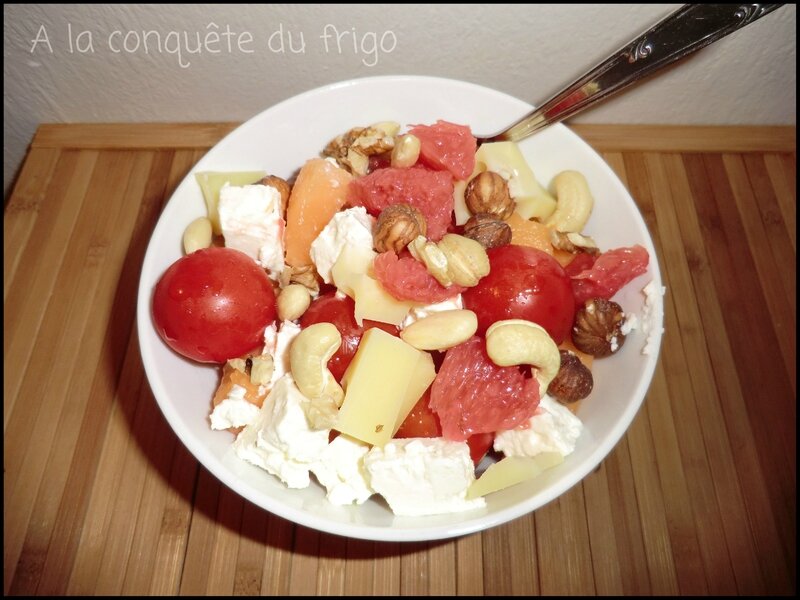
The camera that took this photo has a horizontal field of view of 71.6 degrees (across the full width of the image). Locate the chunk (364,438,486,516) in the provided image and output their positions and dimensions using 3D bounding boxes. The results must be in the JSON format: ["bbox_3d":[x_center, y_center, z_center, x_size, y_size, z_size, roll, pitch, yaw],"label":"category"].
[{"bbox_3d":[0.007,0.047,0.149,0.030,0.018,0.018,3,64,1],"label":"chunk"}]

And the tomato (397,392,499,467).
[{"bbox_3d":[0.013,0.033,0.155,0.029,0.027,0.029,0,64,0],"label":"tomato"}]

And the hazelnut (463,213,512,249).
[{"bbox_3d":[0.027,-0.023,0.173,0.015,0.014,0.015,0,64,0],"label":"hazelnut"}]

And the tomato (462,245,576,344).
[{"bbox_3d":[0.032,0.001,0.151,0.032,0.031,0.032,0,64,1],"label":"tomato"}]

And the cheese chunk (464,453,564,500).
[{"bbox_3d":[0.032,0.050,0.155,0.029,0.012,0.009,-23,66,-11],"label":"cheese chunk"}]

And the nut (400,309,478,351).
[{"bbox_3d":[0.012,0.009,0.162,0.022,0.009,0.011,-12,65,-6],"label":"nut"}]

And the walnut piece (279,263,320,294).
[{"bbox_3d":[-0.029,-0.006,0.159,0.013,0.009,0.011,0,64,1],"label":"walnut piece"}]

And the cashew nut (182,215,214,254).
[{"bbox_3d":[-0.061,-0.019,0.169,0.009,0.010,0.013,13,65,7],"label":"cashew nut"}]

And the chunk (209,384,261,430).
[{"bbox_3d":[-0.045,0.030,0.151,0.013,0.008,0.011,0,64,1],"label":"chunk"}]

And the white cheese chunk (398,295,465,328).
[{"bbox_3d":[0.009,0.005,0.159,0.018,0.013,0.012,-18,65,-9],"label":"white cheese chunk"}]

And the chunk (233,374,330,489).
[{"bbox_3d":[-0.032,0.037,0.154,0.024,0.020,0.026,23,66,10],"label":"chunk"}]

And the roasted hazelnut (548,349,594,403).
[{"bbox_3d":[0.046,0.021,0.150,0.014,0.014,0.014,0,64,1],"label":"roasted hazelnut"}]

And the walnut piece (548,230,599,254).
[{"bbox_3d":[0.059,-0.019,0.189,0.017,0.007,0.010,12,65,6],"label":"walnut piece"}]

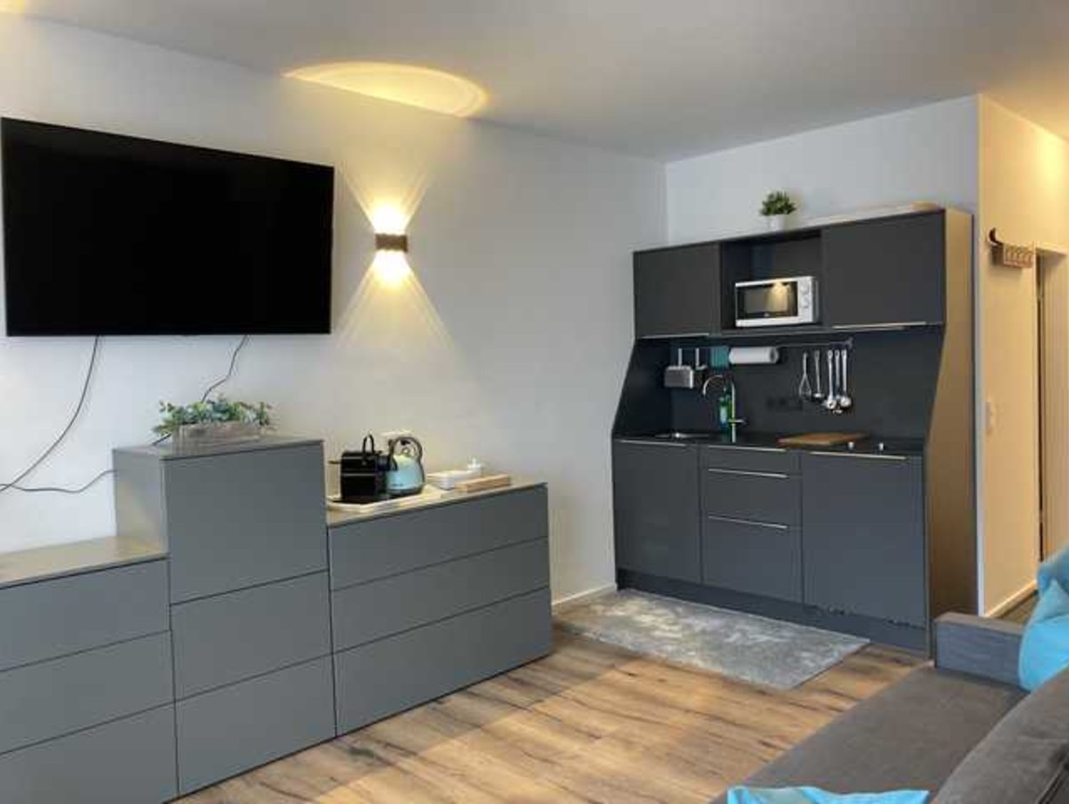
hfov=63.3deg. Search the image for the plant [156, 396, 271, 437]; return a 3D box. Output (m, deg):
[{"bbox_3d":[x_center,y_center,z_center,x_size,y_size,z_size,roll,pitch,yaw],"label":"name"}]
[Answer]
[{"bbox_3d":[-1.200,0.057,3.248,0.170,0.144,0.390,1,4,45],"label":"plant"}]

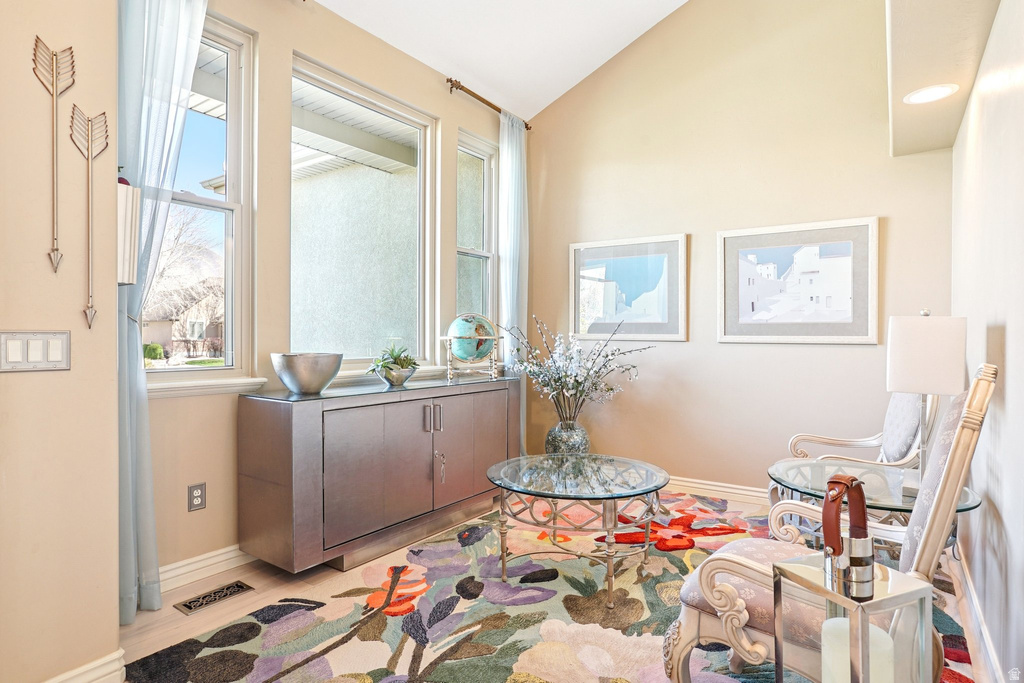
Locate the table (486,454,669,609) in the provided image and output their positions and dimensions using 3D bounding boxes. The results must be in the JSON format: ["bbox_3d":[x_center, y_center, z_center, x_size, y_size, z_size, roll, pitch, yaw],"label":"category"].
[{"bbox_3d":[0.318,0.881,2.652,0.876,0.484,0.876,0,0,0],"label":"table"}]

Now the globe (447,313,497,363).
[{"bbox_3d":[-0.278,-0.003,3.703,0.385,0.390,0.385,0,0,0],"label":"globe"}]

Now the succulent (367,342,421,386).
[{"bbox_3d":[-0.711,0.138,3.285,0.270,0.258,0.293,1,1,36],"label":"succulent"}]

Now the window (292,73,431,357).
[{"bbox_3d":[-0.905,-0.708,3.405,0.090,1.667,1.081,1,1,37],"label":"window"}]

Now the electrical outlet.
[{"bbox_3d":[-1.483,0.734,2.549,0.008,0.122,0.080,1,1,37],"label":"electrical outlet"}]

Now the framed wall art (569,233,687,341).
[{"bbox_3d":[0.890,-0.402,4.255,0.958,0.796,0.030,0,1,32],"label":"framed wall art"}]

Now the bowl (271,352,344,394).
[{"bbox_3d":[-1.061,0.167,2.797,0.378,0.205,0.378,0,0,0],"label":"bowl"}]

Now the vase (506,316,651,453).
[{"bbox_3d":[0.473,0.469,3.982,0.943,1.306,0.759,0,1,32],"label":"vase"}]

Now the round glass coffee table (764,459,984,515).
[{"bbox_3d":[1.582,0.881,2.427,0.805,0.498,0.805,1,1,37],"label":"round glass coffee table"}]

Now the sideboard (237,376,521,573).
[{"bbox_3d":[-0.653,0.695,3.246,0.481,0.856,1.725,1,1,36],"label":"sideboard"}]

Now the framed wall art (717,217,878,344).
[{"bbox_3d":[1.885,-0.381,3.629,0.953,0.795,0.030,0,1,32],"label":"framed wall art"}]

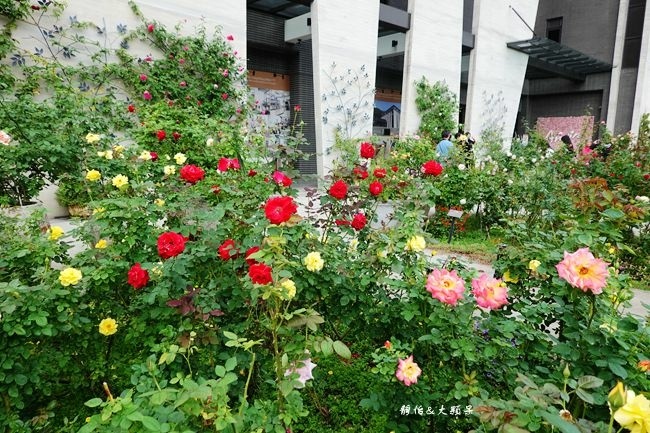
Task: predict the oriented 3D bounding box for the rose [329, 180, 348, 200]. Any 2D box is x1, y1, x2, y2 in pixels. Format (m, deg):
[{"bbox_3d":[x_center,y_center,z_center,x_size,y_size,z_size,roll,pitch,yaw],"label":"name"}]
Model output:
[{"bbox_3d":[0.073,-0.135,2.250,0.094,0.096,0.075,0,9,2],"label":"rose"}]

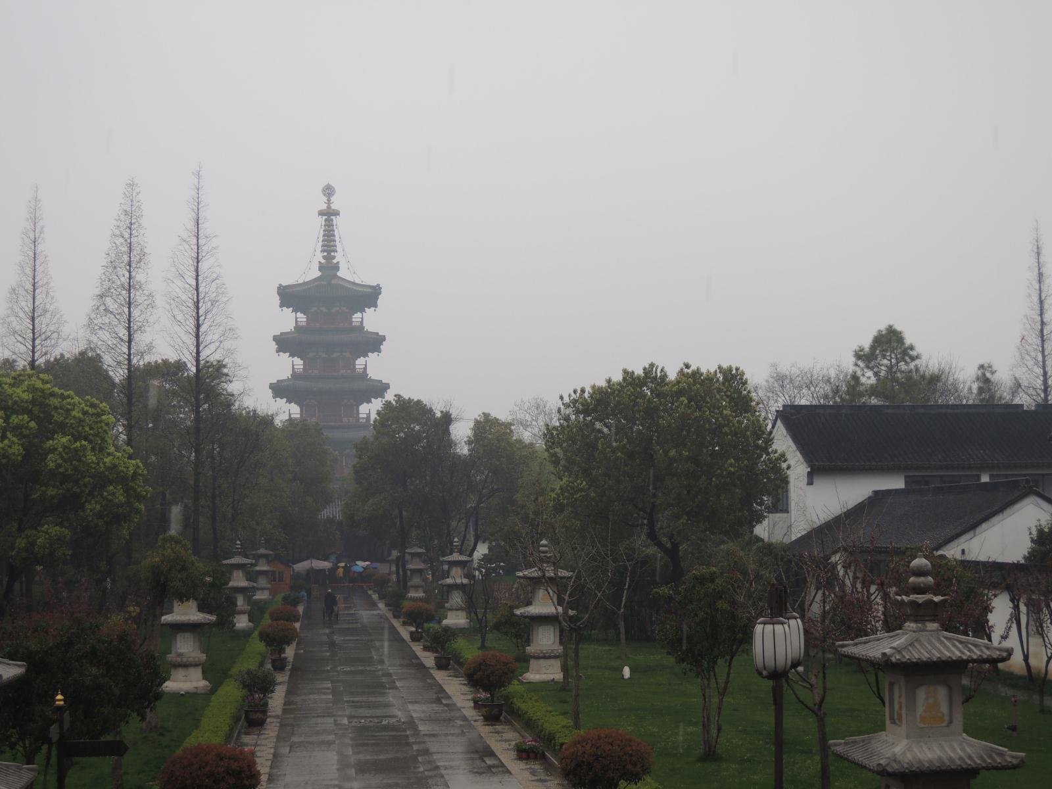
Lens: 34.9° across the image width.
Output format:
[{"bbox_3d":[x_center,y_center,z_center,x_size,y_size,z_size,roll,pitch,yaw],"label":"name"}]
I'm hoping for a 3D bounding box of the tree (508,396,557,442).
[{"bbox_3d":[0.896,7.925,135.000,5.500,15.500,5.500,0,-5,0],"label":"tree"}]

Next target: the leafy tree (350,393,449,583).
[{"bbox_3d":[-9.766,7.819,130.244,7.800,15.497,7.400,0,-5,-7],"label":"leafy tree"}]

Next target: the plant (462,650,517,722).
[{"bbox_3d":[-0.879,7.161,41.079,1.280,1.650,1.280,0,-5,-1],"label":"plant"}]

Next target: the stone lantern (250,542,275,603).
[{"bbox_3d":[-18.818,12.593,119.818,1.620,4.372,1.620,0,-5,-7],"label":"stone lantern"}]

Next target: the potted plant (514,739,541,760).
[{"bbox_3d":[0.025,7.223,34.195,0.540,0.400,0.280,1,-5,-7],"label":"potted plant"}]

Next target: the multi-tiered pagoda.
[{"bbox_3d":[-22.126,-1.834,188.433,15.000,44.473,15.000,0,-5,-7],"label":"multi-tiered pagoda"}]

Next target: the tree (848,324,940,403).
[{"bbox_3d":[22.820,4.408,105.355,6.000,17.803,6.000,0,-5,-7],"label":"tree"}]

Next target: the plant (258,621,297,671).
[{"bbox_3d":[-8.665,8.794,58.523,1.350,1.720,1.350,0,-5,-7],"label":"plant"}]

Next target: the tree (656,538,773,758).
[{"bbox_3d":[3.831,5.171,33.946,2.350,4.250,2.200,-1,-5,6],"label":"tree"}]

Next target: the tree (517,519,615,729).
[{"bbox_3d":[0.956,5.319,38.501,2.150,4.700,2.000,0,-5,1],"label":"tree"}]

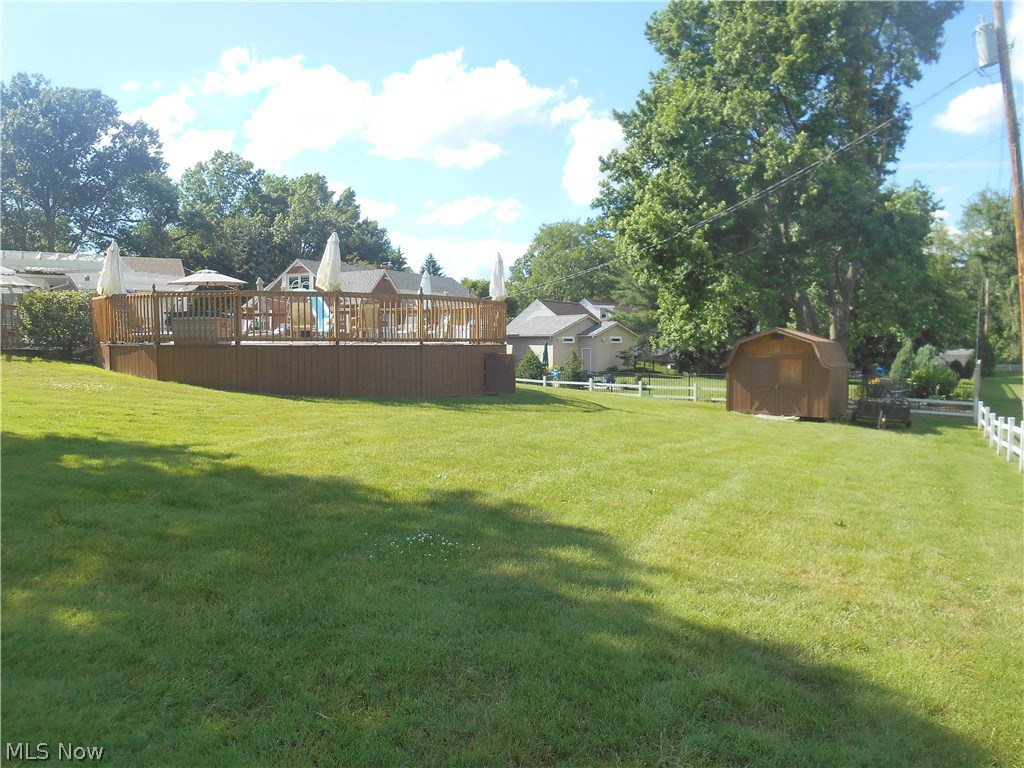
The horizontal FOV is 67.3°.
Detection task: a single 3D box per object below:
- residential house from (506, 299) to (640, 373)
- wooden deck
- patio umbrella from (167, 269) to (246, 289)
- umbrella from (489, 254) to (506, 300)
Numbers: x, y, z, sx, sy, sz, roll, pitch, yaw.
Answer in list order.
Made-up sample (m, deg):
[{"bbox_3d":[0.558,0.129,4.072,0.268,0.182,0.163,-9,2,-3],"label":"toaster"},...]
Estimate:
[{"bbox_3d":[4.900,-4.040,63.877,10.800,6.000,11.000,-1,3,-27],"label":"residential house"},{"bbox_3d":[-5.200,-1.013,19.974,10.300,2.180,9.600,-1,3,-14],"label":"wooden deck"},{"bbox_3d":[-10.300,-2.595,25.902,2.750,2.600,2.750,0,3,0],"label":"patio umbrella"},{"bbox_3d":[-0.390,-2.257,20.312,0.440,2.450,0.440,0,3,0],"label":"umbrella"}]

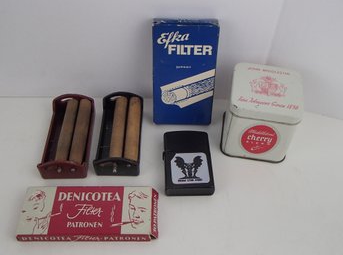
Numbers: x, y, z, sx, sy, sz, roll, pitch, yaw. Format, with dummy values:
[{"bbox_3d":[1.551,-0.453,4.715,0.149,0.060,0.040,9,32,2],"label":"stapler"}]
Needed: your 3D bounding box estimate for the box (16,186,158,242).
[{"bbox_3d":[-0.060,0.065,0.278,0.099,0.011,0.040,0,49,-1],"label":"box"}]

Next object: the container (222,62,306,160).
[{"bbox_3d":[0.077,-0.012,0.316,0.058,0.059,0.058,8,50,5],"label":"container"}]

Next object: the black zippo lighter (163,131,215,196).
[{"bbox_3d":[0.013,0.029,0.309,0.039,0.013,0.058,0,49,-2],"label":"black zippo lighter"}]

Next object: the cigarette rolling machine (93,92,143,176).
[{"bbox_3d":[-0.044,0.004,0.320,0.037,0.026,0.073,1,49,-1],"label":"cigarette rolling machine"}]

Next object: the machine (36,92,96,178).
[{"bbox_3d":[-0.088,0.006,0.317,0.038,0.027,0.073,-1,49,-3],"label":"machine"}]

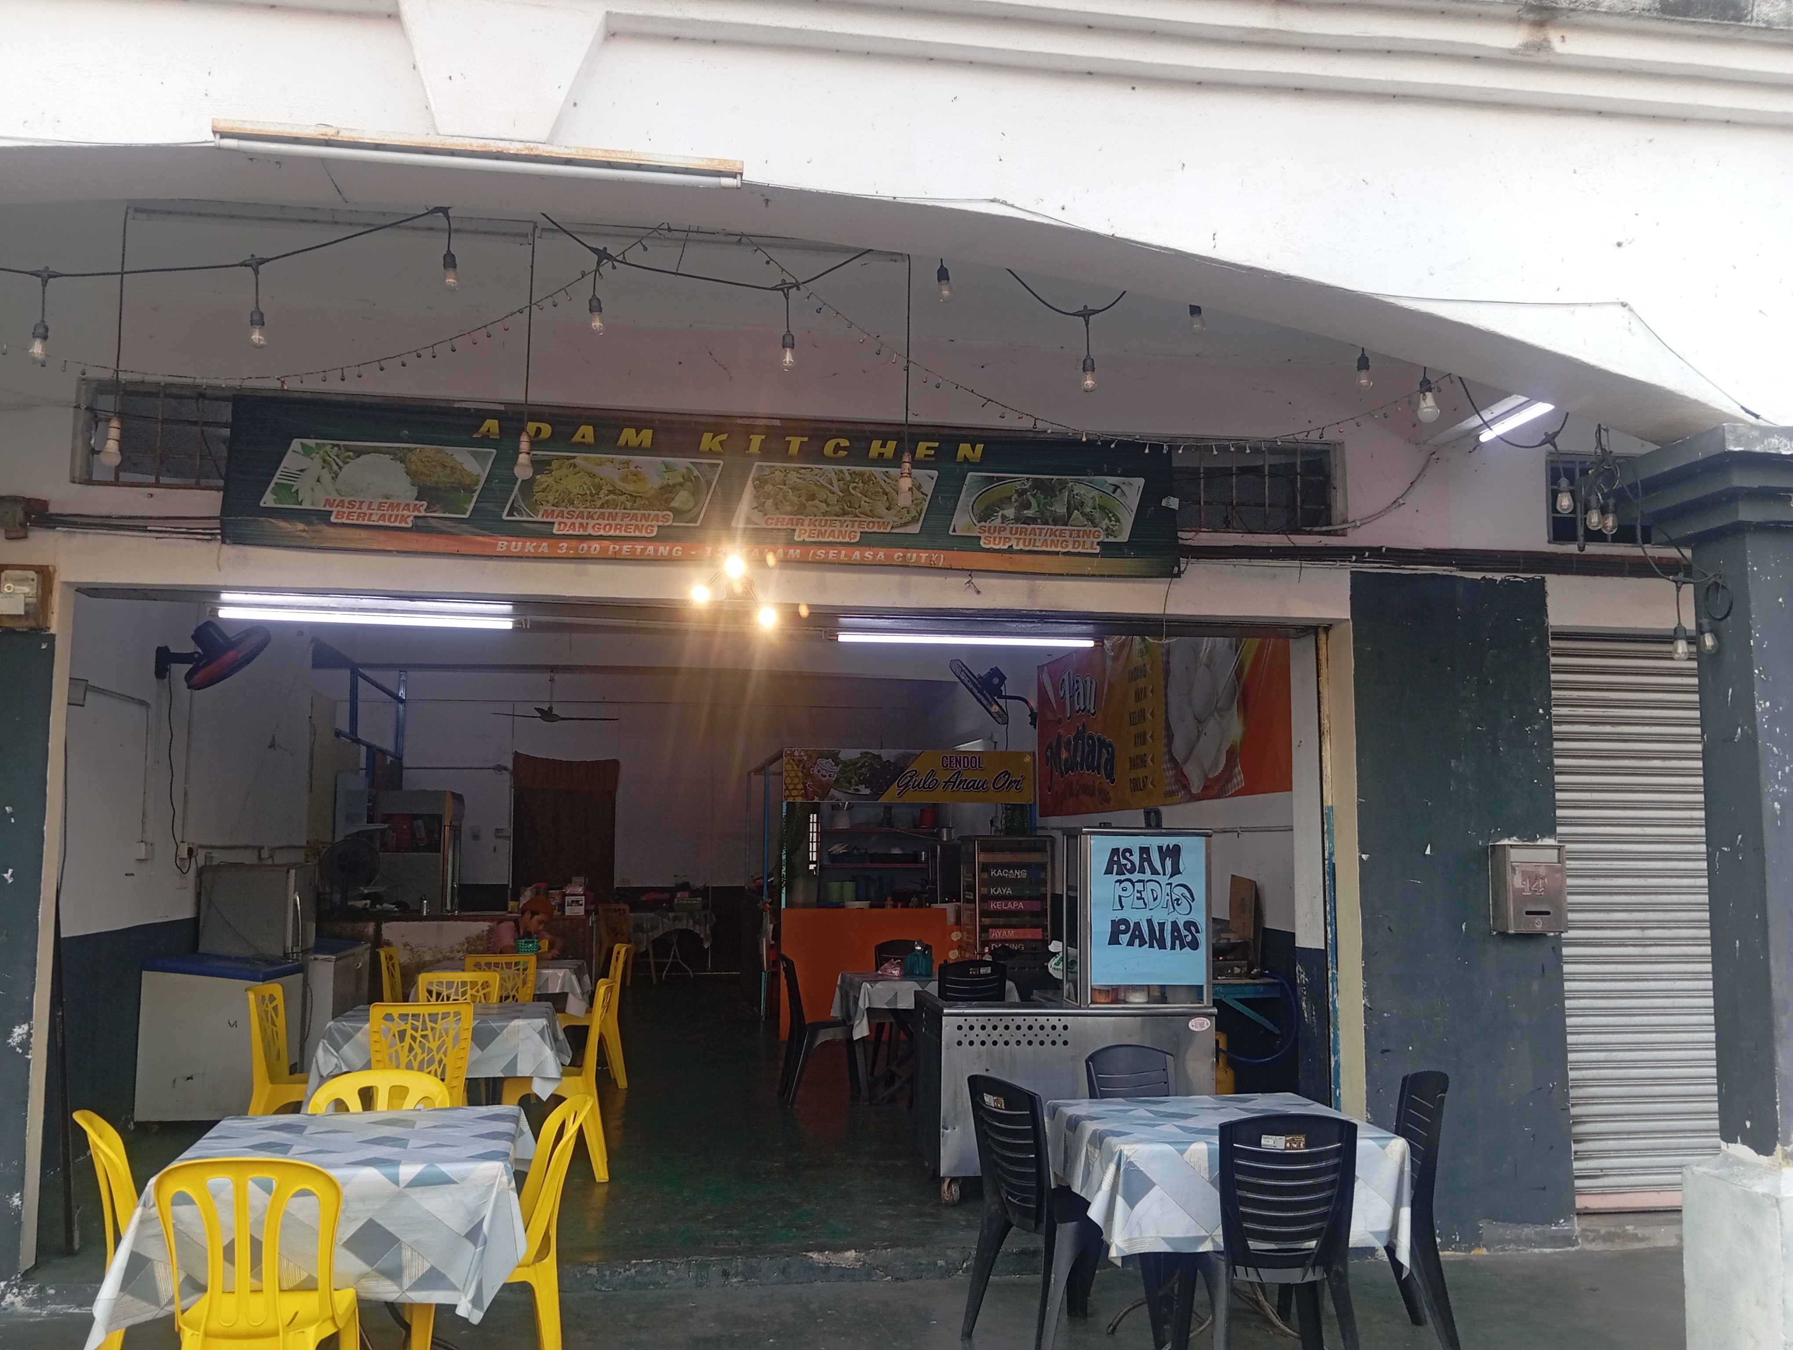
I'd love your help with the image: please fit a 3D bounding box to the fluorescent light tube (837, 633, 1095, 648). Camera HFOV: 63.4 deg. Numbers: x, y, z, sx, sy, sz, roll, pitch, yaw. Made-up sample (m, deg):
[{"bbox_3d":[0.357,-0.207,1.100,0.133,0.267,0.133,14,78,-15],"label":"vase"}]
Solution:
[{"bbox_3d":[0.310,-0.150,6.420,1.170,0.040,0.040,1,-6,-10],"label":"fluorescent light tube"}]

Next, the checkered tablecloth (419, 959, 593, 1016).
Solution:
[{"bbox_3d":[-2.416,1.935,8.919,1.020,0.300,0.880,1,-6,-8],"label":"checkered tablecloth"}]

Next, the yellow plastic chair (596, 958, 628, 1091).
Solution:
[{"bbox_3d":[-1.990,2.137,9.100,0.540,0.900,0.460,2,-6,-21],"label":"yellow plastic chair"}]

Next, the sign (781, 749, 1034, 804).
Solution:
[{"bbox_3d":[0.105,0.798,11.337,1.992,0.404,0.040,1,-6,-8],"label":"sign"}]

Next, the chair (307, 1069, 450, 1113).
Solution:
[{"bbox_3d":[-1.793,1.790,4.868,0.480,0.830,0.520,1,-6,-8],"label":"chair"}]

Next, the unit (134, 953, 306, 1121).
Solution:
[{"bbox_3d":[-3.729,1.999,8.066,0.640,0.860,0.800,1,-6,-5],"label":"unit"}]

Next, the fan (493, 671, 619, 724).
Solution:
[{"bbox_3d":[-3.366,0.219,14.219,1.380,0.509,1.380,1,-6,-8],"label":"fan"}]

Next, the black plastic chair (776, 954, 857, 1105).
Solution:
[{"bbox_3d":[-0.438,2.077,8.558,0.520,0.860,0.450,1,-6,-8],"label":"black plastic chair"}]

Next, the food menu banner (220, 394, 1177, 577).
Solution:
[{"bbox_3d":[-0.683,-0.731,5.752,3.734,0.576,0.050,1,-6,-8],"label":"food menu banner"}]

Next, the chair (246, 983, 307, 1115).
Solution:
[{"bbox_3d":[-2.680,1.890,6.760,0.540,0.900,0.460,1,-6,-5],"label":"chair"}]

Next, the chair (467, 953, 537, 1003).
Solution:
[{"bbox_3d":[-2.300,2.076,8.520,0.460,0.900,0.540,1,-6,-10],"label":"chair"}]

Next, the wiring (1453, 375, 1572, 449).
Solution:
[{"bbox_3d":[1.789,-0.761,4.220,0.340,0.220,0.060,1,-6,-10],"label":"wiring"}]

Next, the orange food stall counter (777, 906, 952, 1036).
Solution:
[{"bbox_3d":[-0.280,2.336,11.430,1.300,1.000,0.600,1,-6,-10],"label":"orange food stall counter"}]

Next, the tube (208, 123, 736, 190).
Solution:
[{"bbox_3d":[-0.982,-1.250,3.480,1.230,0.060,0.050,1,-6,-10],"label":"tube"}]

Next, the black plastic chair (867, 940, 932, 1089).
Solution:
[{"bbox_3d":[0.090,2.201,9.520,0.460,0.870,0.540,1,-6,-10],"label":"black plastic chair"}]

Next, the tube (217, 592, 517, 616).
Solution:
[{"bbox_3d":[-2.123,-0.278,5.815,1.150,0.045,0.045,1,-6,-8],"label":"tube"}]

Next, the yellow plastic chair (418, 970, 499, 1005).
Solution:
[{"bbox_3d":[-2.154,1.892,6.980,0.440,0.860,0.500,1,-6,-8],"label":"yellow plastic chair"}]

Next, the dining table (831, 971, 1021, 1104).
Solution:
[{"bbox_3d":[0.180,2.191,8.800,0.920,0.740,0.740,1,-6,-10],"label":"dining table"}]

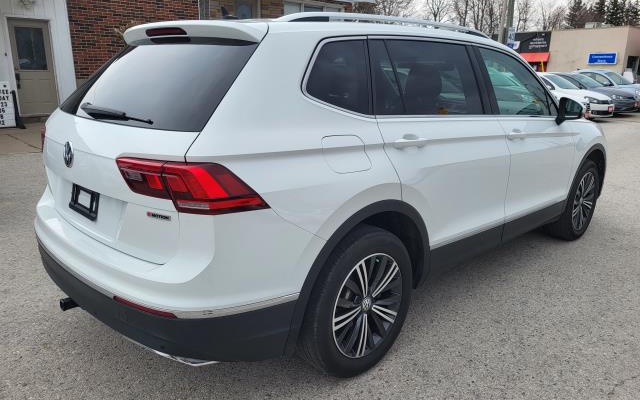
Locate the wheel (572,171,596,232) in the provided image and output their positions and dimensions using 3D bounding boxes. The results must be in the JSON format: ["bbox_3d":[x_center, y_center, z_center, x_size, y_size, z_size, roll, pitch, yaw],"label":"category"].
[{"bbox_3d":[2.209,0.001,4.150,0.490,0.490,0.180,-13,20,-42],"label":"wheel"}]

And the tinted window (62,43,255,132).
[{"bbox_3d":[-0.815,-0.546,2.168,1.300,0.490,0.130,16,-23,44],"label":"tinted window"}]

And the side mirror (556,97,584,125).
[{"bbox_3d":[1.714,-0.610,3.300,0.155,0.190,0.215,-13,19,-42],"label":"side mirror"}]

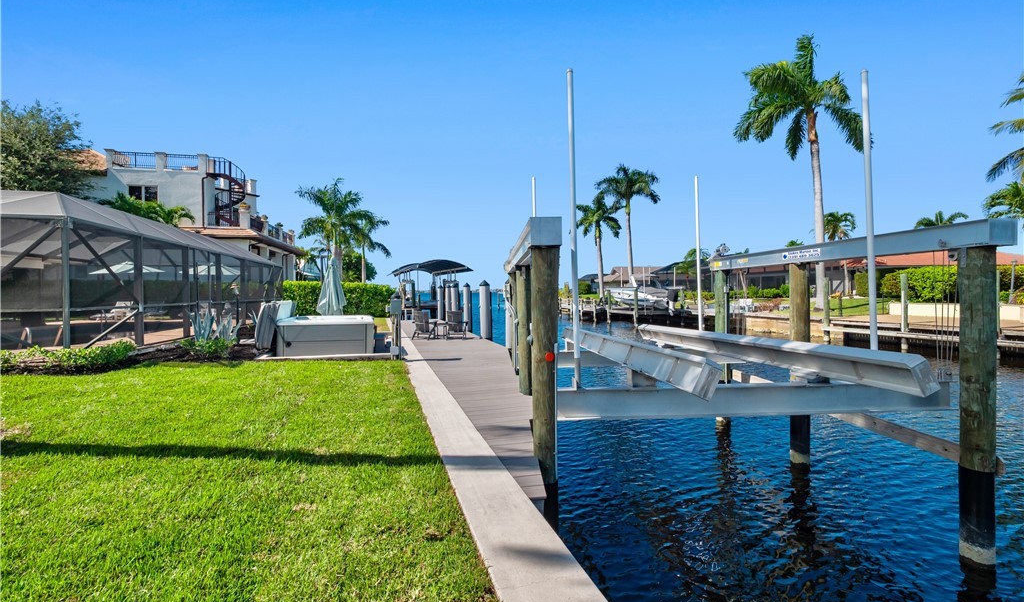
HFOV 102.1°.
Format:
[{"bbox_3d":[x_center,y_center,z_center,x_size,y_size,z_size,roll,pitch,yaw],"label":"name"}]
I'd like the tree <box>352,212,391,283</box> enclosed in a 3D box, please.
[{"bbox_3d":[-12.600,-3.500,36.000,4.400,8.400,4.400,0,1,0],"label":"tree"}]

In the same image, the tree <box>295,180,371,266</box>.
[{"bbox_3d":[-15.900,-5.303,36.893,6.300,11.100,6.300,-1,1,-23],"label":"tree"}]

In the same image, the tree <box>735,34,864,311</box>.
[{"bbox_3d":[16.600,-7.470,23.843,6.800,16.000,6.800,1,1,34],"label":"tree"}]

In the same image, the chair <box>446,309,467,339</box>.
[{"bbox_3d":[-1.670,0.710,12.600,0.720,0.880,0.800,0,1,0],"label":"chair"}]

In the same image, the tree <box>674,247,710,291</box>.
[{"bbox_3d":[19.950,-3.170,46.000,3.800,5.500,3.800,0,1,0],"label":"tree"}]

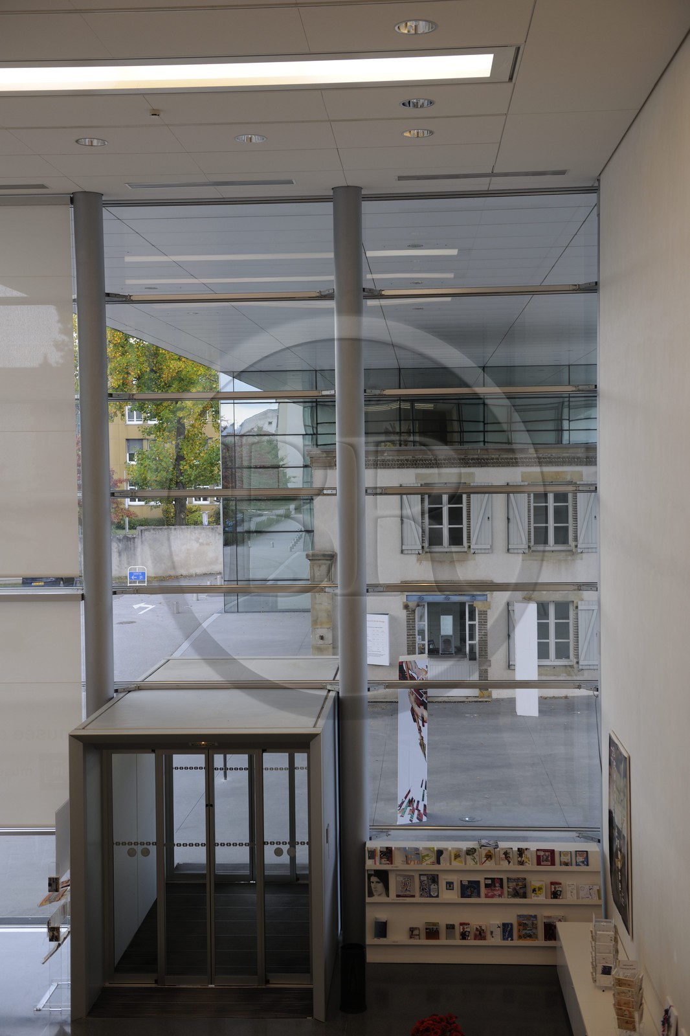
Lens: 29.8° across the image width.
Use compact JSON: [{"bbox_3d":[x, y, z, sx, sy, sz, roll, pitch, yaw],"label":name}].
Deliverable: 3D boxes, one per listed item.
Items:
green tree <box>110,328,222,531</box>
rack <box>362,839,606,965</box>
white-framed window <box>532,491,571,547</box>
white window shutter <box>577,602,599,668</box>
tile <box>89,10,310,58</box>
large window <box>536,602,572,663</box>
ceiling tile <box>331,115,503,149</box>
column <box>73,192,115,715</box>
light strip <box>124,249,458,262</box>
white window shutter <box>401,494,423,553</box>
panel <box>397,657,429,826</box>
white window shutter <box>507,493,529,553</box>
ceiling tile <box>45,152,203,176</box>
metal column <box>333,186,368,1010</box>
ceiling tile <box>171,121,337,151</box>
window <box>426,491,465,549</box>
[{"bbox_3d":[-10.438,-6.398,75.560,10.000,14.000,10.000,-1,3,4],"label":"green tree"},{"bbox_3d":[1.538,4.281,14.391,2.593,1.272,0.445,-1,3,4],"label":"rack"},{"bbox_3d":[4.814,-0.023,30.156,0.916,1.538,0.120,-1,3,4],"label":"white-framed window"},{"bbox_3d":[5.519,2.647,29.241,0.470,1.548,0.050,-1,3,4],"label":"white window shutter"},{"bbox_3d":[-1.021,-3.438,9.158,1.476,0.030,0.936,-1,3,3],"label":"tile"},{"bbox_3d":[4.712,2.611,29.439,0.930,1.468,0.100,-1,3,4],"label":"large window"},{"bbox_3d":[0.684,-3.606,12.064,1.571,0.030,1.063,-1,3,3],"label":"ceiling tile"},{"bbox_3d":[-2.896,0.633,15.071,0.327,8.649,0.327,-1,3,3],"label":"column"},{"bbox_3d":[-0.829,-3.957,19.537,5.050,0.060,0.563,-1,3,4],"label":"light strip"},{"bbox_3d":[1.560,0.039,30.167,0.499,1.624,0.050,-1,3,4],"label":"white window shutter"},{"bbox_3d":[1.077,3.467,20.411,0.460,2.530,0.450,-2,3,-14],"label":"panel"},{"bbox_3d":[4.000,0.015,30.017,0.494,1.625,0.050,-1,3,4],"label":"white window shutter"},{"bbox_3d":[-2.275,-3.652,13.367,1.503,0.025,1.058,-1,3,4],"label":"ceiling tile"},{"bbox_3d":[0.065,0.829,13.526,0.285,8.474,0.285,-1,3,4],"label":"metal column"},{"bbox_3d":[-0.842,-3.592,12.169,1.476,0.030,1.048,-1,3,3],"label":"ceiling tile"},{"bbox_3d":[2.357,0.001,30.307,0.925,1.556,0.120,-1,3,4],"label":"window"}]

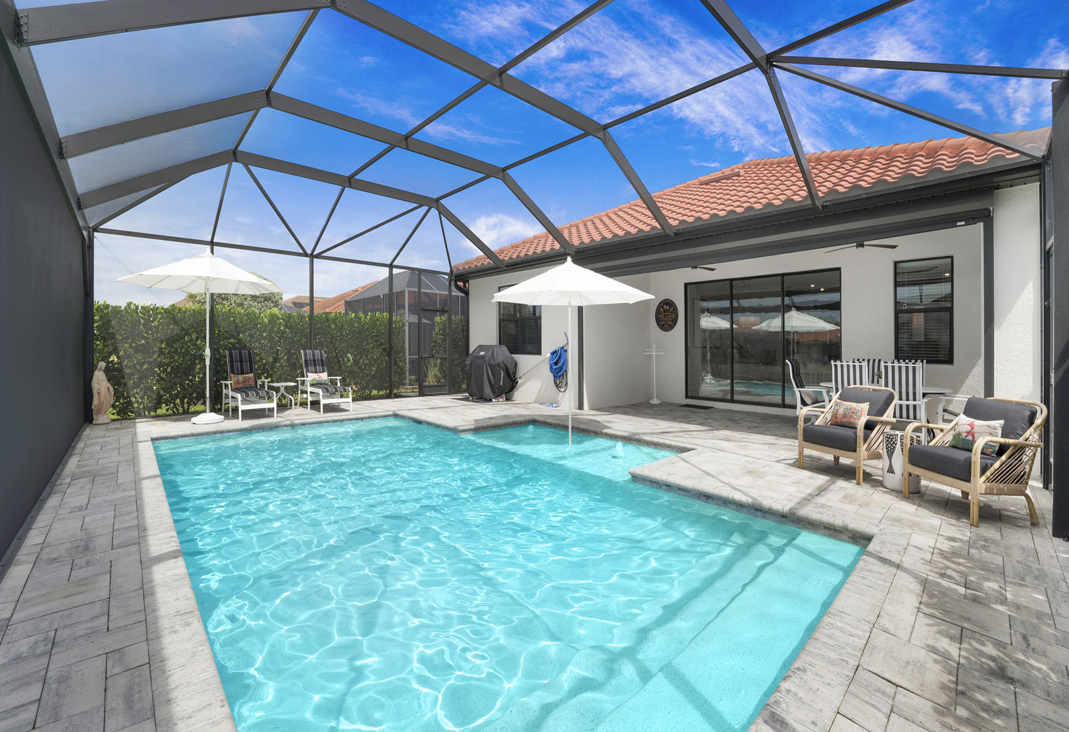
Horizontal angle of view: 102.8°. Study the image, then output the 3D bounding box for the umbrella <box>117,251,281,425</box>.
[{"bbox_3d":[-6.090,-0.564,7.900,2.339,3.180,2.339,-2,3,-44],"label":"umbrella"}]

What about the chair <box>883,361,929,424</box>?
[{"bbox_3d":[5.447,0.535,6.312,0.626,1.193,0.585,-2,3,-44],"label":"chair"}]

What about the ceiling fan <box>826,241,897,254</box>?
[{"bbox_3d":[5.309,-2.025,6.951,1.292,0.272,1.292,-2,3,-44],"label":"ceiling fan"}]

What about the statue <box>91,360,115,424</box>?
[{"bbox_3d":[-7.981,0.471,7.854,0.245,1.104,0.258,0,2,6],"label":"statue"}]

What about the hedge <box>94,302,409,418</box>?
[{"bbox_3d":[-6.386,-0.168,10.733,6.460,2.285,1.020,-2,3,-44],"label":"hedge"}]

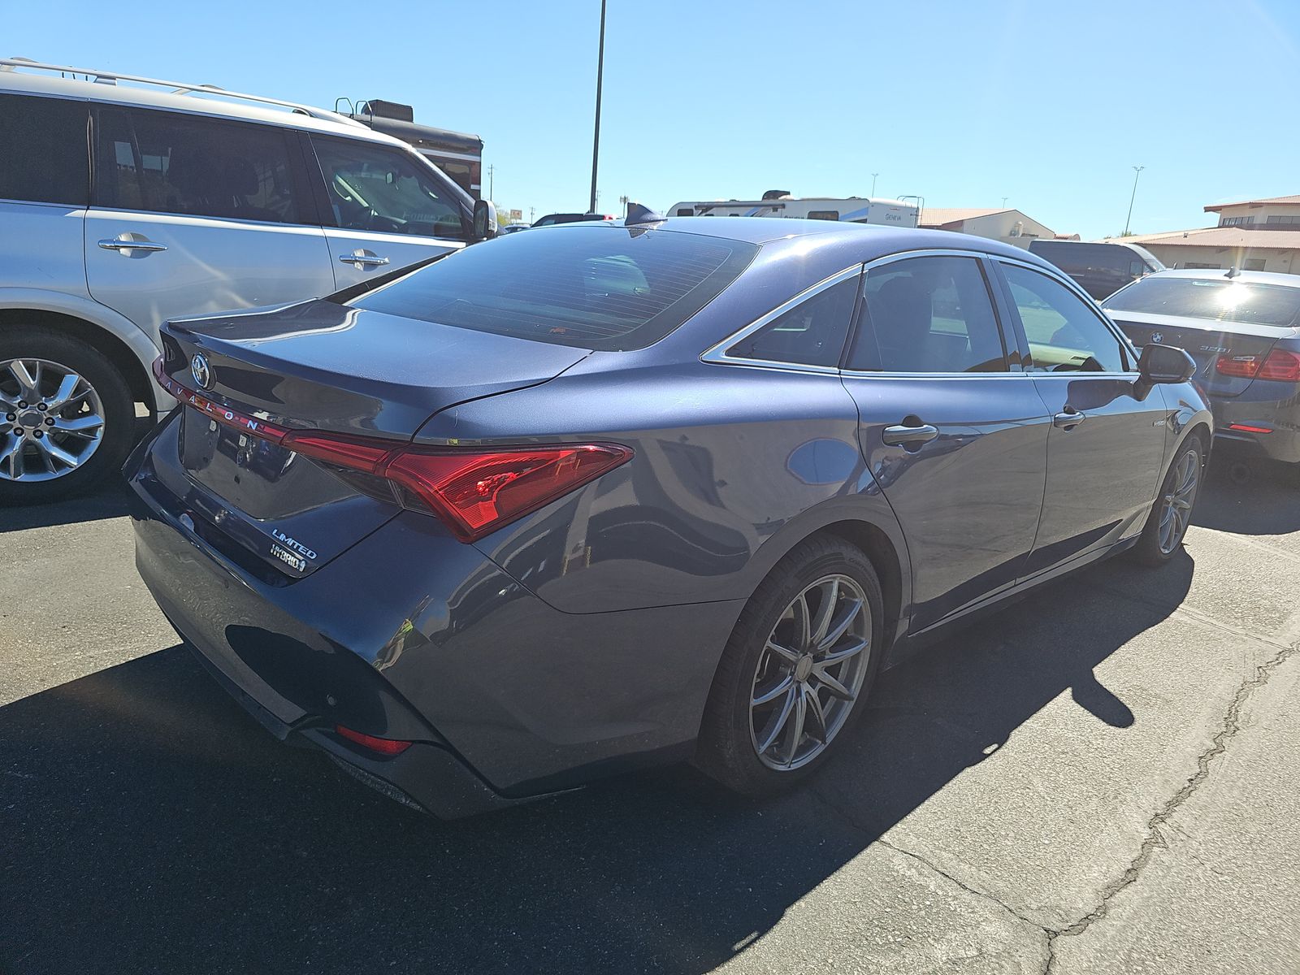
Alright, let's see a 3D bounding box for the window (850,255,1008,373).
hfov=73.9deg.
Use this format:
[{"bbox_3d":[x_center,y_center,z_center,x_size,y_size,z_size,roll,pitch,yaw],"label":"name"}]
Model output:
[{"bbox_3d":[0.731,-0.473,2.322,0.840,0.335,0.060,-11,1,-43],"label":"window"}]

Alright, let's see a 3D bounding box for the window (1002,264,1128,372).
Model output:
[{"bbox_3d":[1.502,-0.602,3.102,0.952,0.391,0.070,-8,-10,-43],"label":"window"}]

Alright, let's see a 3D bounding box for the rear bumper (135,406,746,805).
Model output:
[{"bbox_3d":[-0.721,0.137,2.173,0.840,0.560,1.840,-10,19,-43],"label":"rear bumper"}]

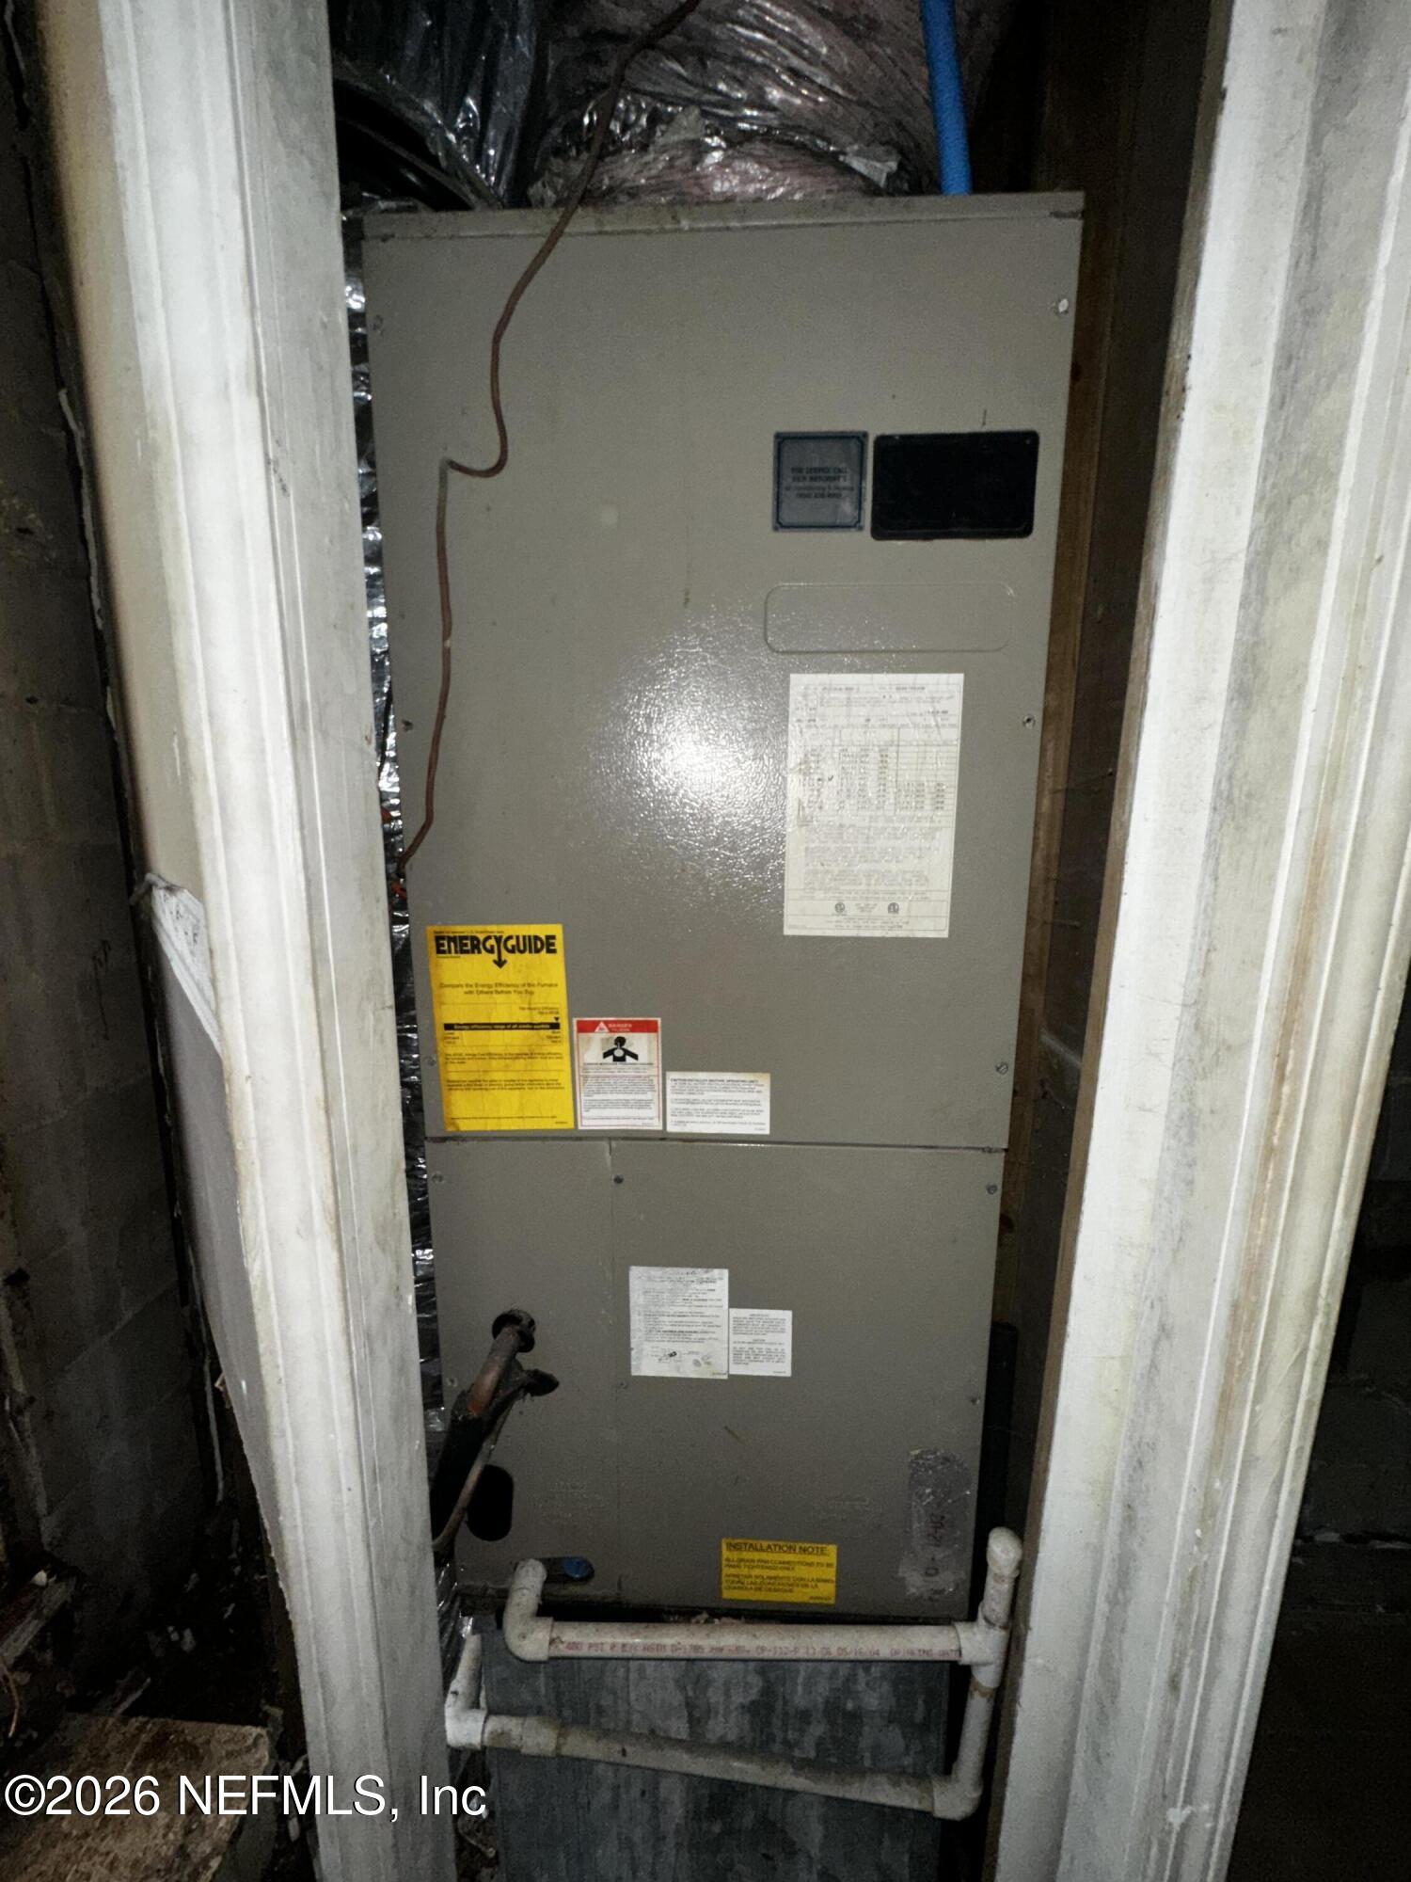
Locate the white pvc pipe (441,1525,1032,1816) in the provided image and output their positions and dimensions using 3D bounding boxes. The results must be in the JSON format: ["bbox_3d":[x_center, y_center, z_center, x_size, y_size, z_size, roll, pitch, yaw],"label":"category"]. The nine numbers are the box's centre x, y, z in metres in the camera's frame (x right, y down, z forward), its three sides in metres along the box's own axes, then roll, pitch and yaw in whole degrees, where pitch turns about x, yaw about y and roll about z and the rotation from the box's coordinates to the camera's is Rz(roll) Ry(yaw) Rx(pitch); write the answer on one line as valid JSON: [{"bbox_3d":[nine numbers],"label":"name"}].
[{"bbox_3d":[0.007,0.781,0.858,0.605,0.485,0.190,0,11,2],"label":"white pvc pipe"}]

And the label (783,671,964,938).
[{"bbox_3d":[0.143,-0.115,0.647,0.143,0.219,0.003,0,11,2],"label":"label"}]

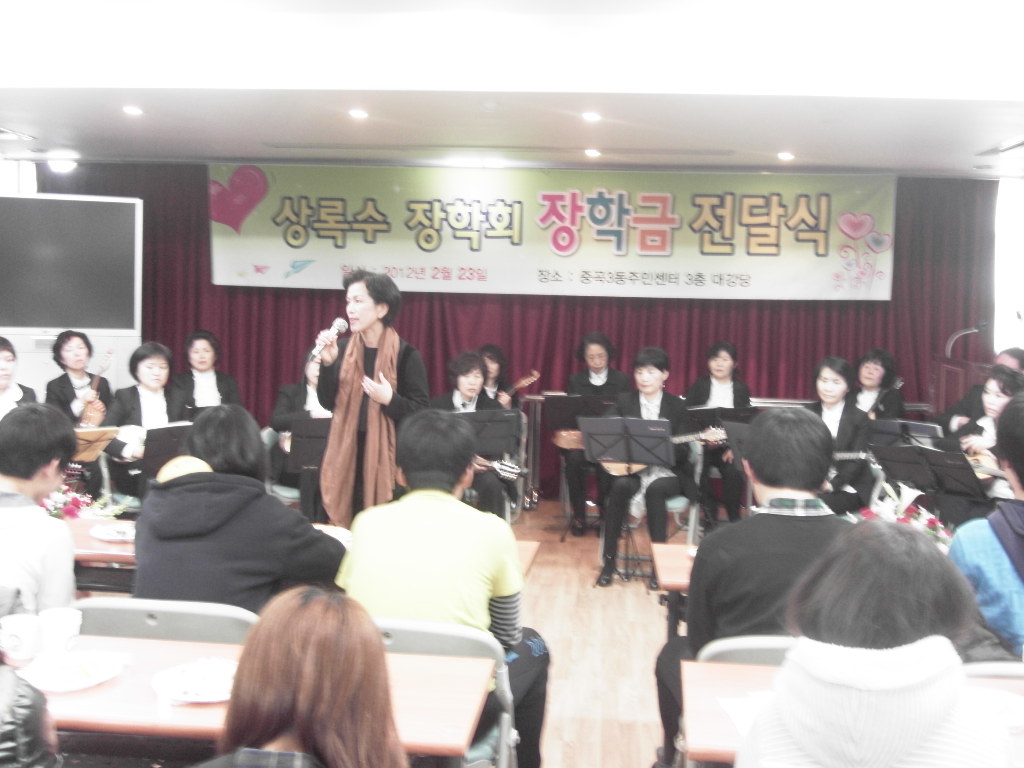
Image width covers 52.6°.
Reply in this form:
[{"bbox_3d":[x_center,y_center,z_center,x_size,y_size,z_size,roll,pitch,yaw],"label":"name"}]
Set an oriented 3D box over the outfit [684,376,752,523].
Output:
[{"bbox_3d":[1.366,0.453,6.850,0.470,1.000,0.680,2,6,3],"label":"outfit"}]

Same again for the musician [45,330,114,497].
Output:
[{"bbox_3d":[-2.566,0.308,6.082,0.520,1.230,0.720,-1,5,-20],"label":"musician"}]

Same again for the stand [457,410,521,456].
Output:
[{"bbox_3d":[-0.203,0.612,5.450,0.500,0.940,0.400,2,6,3],"label":"stand"}]

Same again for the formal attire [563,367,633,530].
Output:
[{"bbox_3d":[0.563,0.419,6.900,0.480,1.040,0.660,2,6,7],"label":"formal attire"}]

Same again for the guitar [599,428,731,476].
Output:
[{"bbox_3d":[0.809,0.318,5.530,0.672,0.220,0.110,-11,-16,9],"label":"guitar"}]

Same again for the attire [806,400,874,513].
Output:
[{"bbox_3d":[1.651,0.535,5.317,0.500,0.860,0.620,4,6,27],"label":"attire"}]

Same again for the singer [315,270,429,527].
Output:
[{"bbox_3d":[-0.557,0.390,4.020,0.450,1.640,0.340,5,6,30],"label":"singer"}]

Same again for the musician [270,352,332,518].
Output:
[{"bbox_3d":[-1.101,0.397,5.611,0.490,1.200,0.680,0,5,-12],"label":"musician"}]

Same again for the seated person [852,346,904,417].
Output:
[{"bbox_3d":[2.178,0.410,6.240,0.520,1.230,0.720,4,6,27],"label":"seated person"}]

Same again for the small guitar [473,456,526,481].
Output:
[{"bbox_3d":[-0.189,0.380,5.425,0.648,0.220,0.110,16,-12,33],"label":"small guitar"}]

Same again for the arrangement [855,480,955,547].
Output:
[{"bbox_3d":[1.191,0.428,3.150,0.360,0.280,0.280,1,5,0],"label":"arrangement"}]

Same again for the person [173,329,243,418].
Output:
[{"bbox_3d":[-1.989,0.267,6.698,0.470,1.240,0.700,-1,7,-16],"label":"person"}]

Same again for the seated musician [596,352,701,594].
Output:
[{"bbox_3d":[0.742,0.420,5.633,0.480,1.230,0.680,3,5,18],"label":"seated musician"}]

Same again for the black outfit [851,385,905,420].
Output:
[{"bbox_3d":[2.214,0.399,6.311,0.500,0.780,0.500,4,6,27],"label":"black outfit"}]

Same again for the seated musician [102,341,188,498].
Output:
[{"bbox_3d":[-1.775,0.412,5.137,0.520,1.230,0.740,-1,6,-25],"label":"seated musician"}]

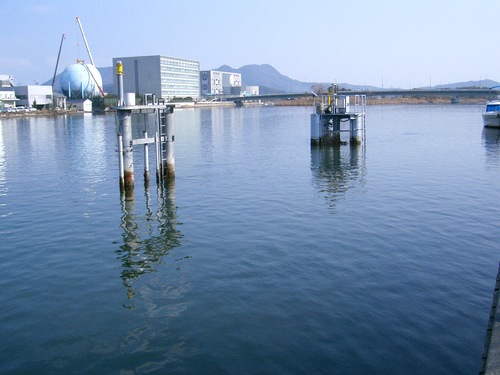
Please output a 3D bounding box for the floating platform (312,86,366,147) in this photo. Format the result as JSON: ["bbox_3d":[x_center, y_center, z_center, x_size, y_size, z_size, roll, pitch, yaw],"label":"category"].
[{"bbox_3d":[5.339,-4.457,34.600,3.250,3.600,3.000,0,9,4],"label":"floating platform"}]

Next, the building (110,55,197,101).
[{"bbox_3d":[-61.060,-71.708,375.125,34.300,27.000,57.000,2,9,19],"label":"building"}]

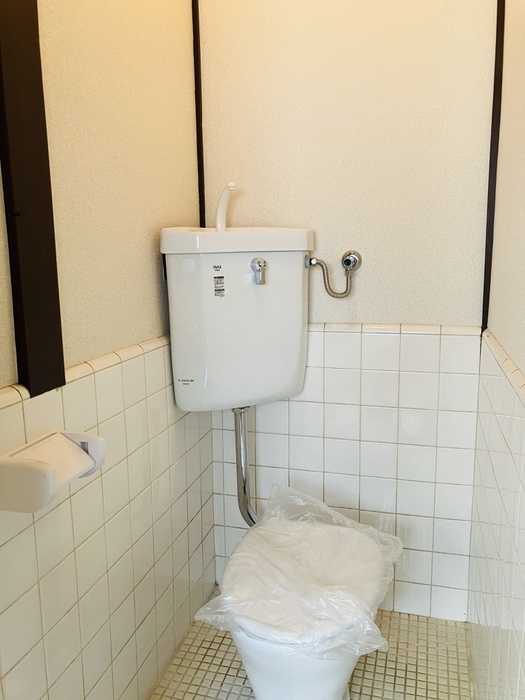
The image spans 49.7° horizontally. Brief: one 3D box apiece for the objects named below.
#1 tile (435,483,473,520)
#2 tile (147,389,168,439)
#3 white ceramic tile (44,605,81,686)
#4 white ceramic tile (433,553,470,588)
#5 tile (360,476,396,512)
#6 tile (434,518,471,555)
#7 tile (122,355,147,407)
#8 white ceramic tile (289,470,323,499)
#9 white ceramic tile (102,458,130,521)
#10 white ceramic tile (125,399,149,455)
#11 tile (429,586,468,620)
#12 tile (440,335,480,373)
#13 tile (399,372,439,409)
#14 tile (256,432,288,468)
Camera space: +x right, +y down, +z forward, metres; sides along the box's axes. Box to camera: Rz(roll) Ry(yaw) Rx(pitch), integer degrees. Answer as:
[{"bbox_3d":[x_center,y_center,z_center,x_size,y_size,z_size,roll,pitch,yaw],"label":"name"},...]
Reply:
[{"bbox_3d":[0.548,0.436,1.625,0.101,0.105,0.009,2,10,16],"label":"tile"},{"bbox_3d":[-0.265,0.160,1.413,0.008,0.106,0.105,2,10,15],"label":"tile"},{"bbox_3d":[-0.375,0.552,1.062,0.008,0.106,0.105,2,10,15],"label":"white ceramic tile"},{"bbox_3d":[0.551,0.647,1.662,0.101,0.105,0.009,2,10,16],"label":"white ceramic tile"},{"bbox_3d":[0.341,0.426,1.679,0.105,0.105,0.008,2,10,15],"label":"tile"},{"bbox_3d":[0.553,0.543,1.652,0.103,0.106,0.008,2,10,16],"label":"tile"},{"bbox_3d":[-0.295,0.071,1.293,0.008,0.106,0.105,2,10,15],"label":"tile"},{"bbox_3d":[0.138,0.426,1.759,0.106,0.106,0.009,2,10,15],"label":"white ceramic tile"},{"bbox_3d":[-0.321,0.303,1.228,0.009,0.106,0.106,2,10,15],"label":"white ceramic tile"},{"bbox_3d":[-0.291,0.174,1.296,0.008,0.105,0.105,2,10,15],"label":"white ceramic tile"},{"bbox_3d":[0.561,0.761,1.701,0.106,0.106,0.009,2,10,15],"label":"tile"},{"bbox_3d":[0.552,0.013,1.571,0.106,0.106,0.009,2,10,15],"label":"tile"},{"bbox_3d":[0.445,0.114,1.610,0.106,0.106,0.008,2,10,16],"label":"tile"},{"bbox_3d":[0.030,0.309,1.747,0.105,0.105,0.008,2,10,15],"label":"tile"}]

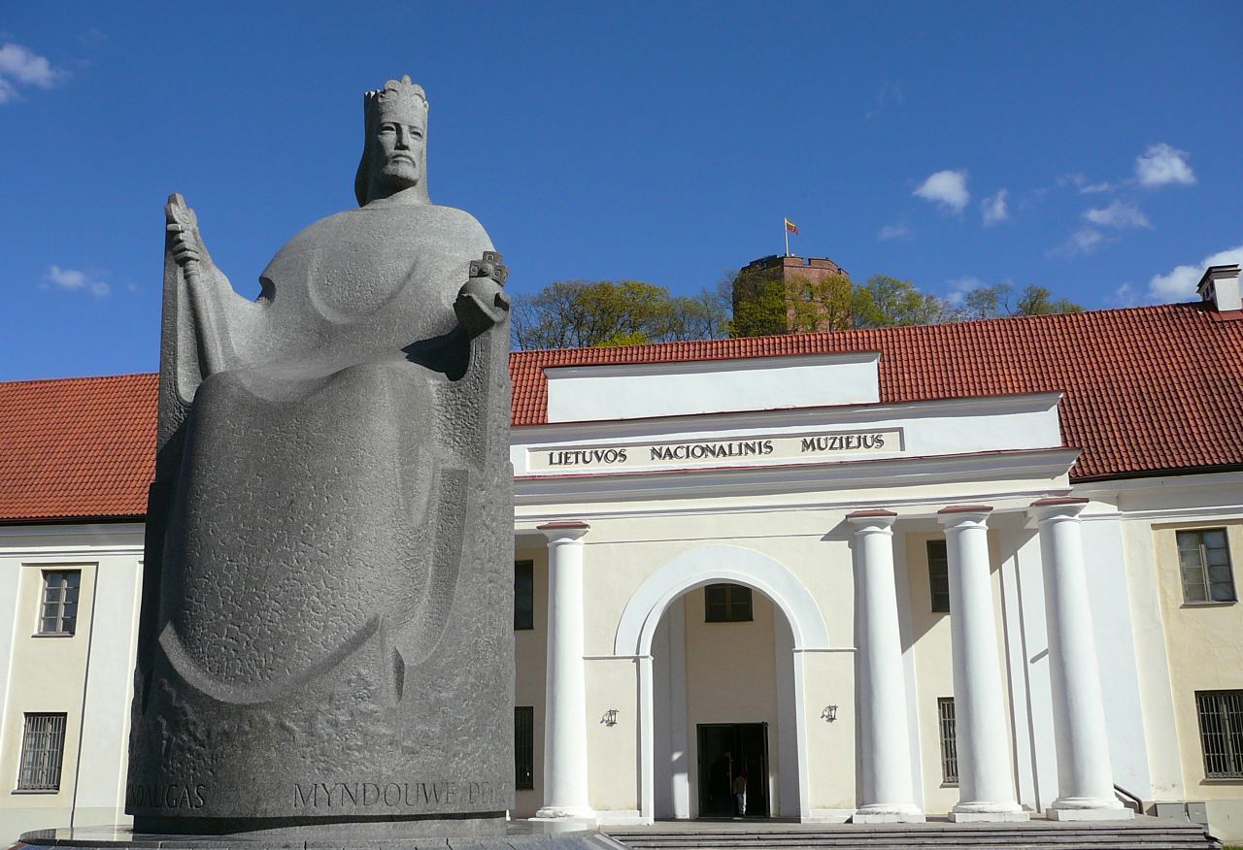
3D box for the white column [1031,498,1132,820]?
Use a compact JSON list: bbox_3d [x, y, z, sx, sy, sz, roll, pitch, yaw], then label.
[{"bbox_3d":[11.204,5.787,31.298,1.700,7.720,1.700,-3,-16,9],"label":"white column"}]

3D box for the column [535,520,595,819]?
[{"bbox_3d":[-1.457,6.549,33.229,1.700,7.720,1.700,-3,-16,9],"label":"column"}]

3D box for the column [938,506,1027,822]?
[{"bbox_3d":[8.885,5.927,31.652,1.700,7.720,1.700,-3,-16,9],"label":"column"}]

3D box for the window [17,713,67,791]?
[{"bbox_3d":[-17.401,9.854,37.847,1.380,2.288,0.250,-2,-16,5],"label":"window"}]

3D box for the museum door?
[{"bbox_3d":[3.128,9.629,35.034,1.980,2.520,0.200,-3,-16,9],"label":"museum door"}]

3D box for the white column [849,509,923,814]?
[{"bbox_3d":[6.516,6.069,32.013,1.700,7.720,1.700,-3,-16,9],"label":"white column"}]

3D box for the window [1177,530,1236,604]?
[{"bbox_3d":[16.108,3.909,34.668,1.343,2.023,0.250,-4,-16,12],"label":"window"}]

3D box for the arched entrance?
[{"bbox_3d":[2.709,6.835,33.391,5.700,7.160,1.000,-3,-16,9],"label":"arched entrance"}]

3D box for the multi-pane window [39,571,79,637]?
[{"bbox_3d":[-17.445,5.536,39.062,1.289,2.039,0.250,-2,-16,5],"label":"multi-pane window"}]

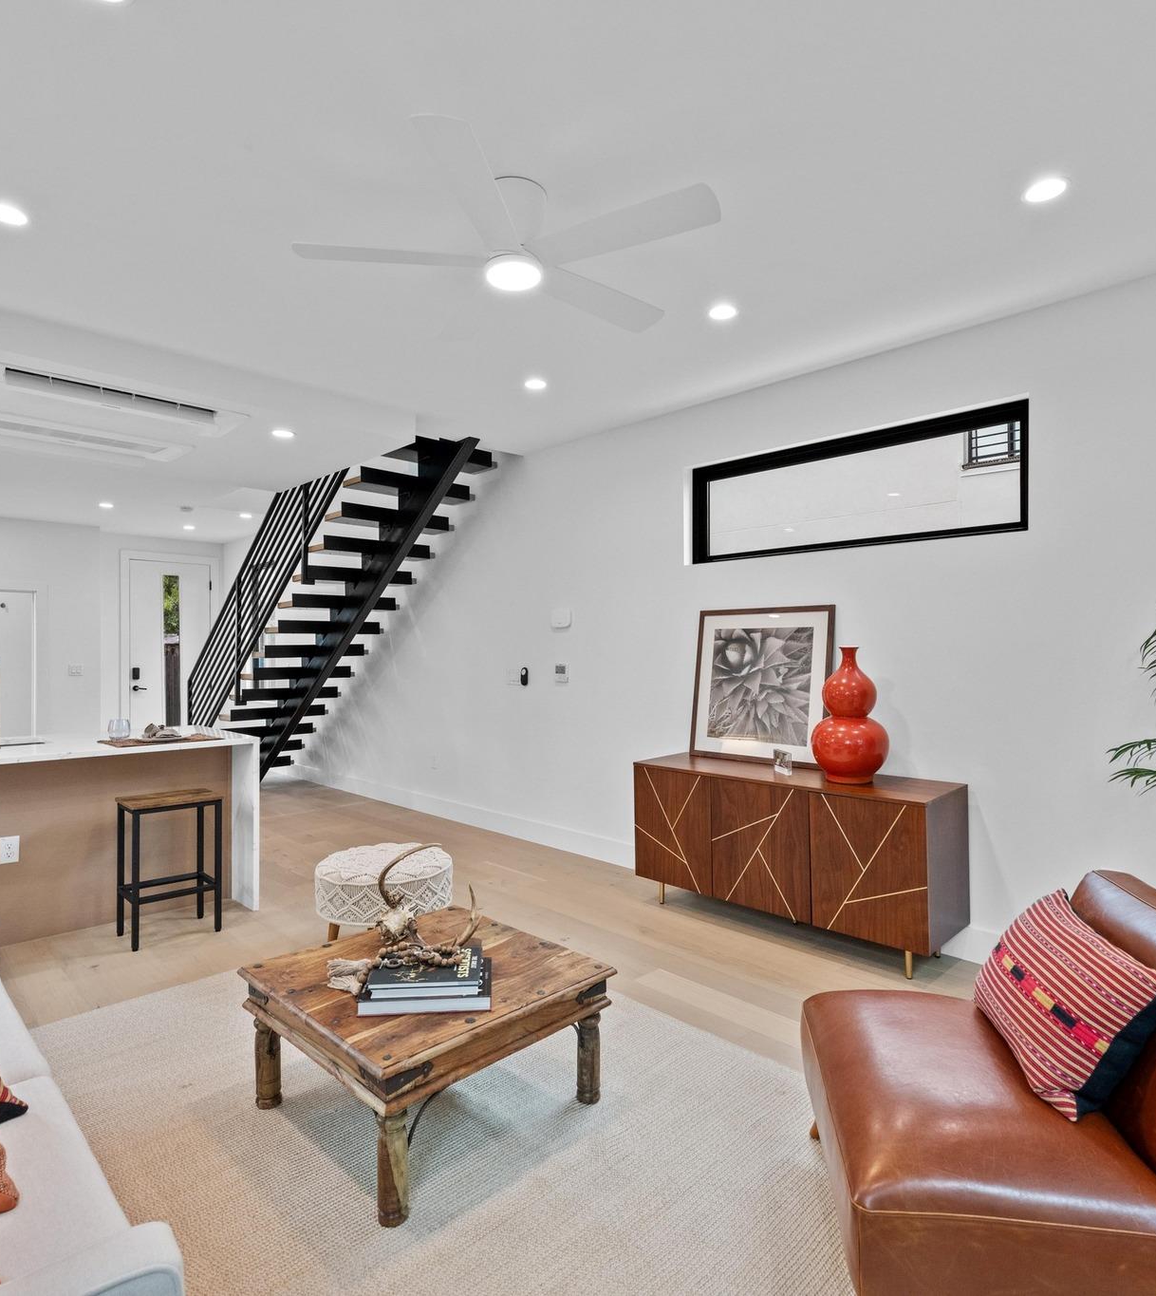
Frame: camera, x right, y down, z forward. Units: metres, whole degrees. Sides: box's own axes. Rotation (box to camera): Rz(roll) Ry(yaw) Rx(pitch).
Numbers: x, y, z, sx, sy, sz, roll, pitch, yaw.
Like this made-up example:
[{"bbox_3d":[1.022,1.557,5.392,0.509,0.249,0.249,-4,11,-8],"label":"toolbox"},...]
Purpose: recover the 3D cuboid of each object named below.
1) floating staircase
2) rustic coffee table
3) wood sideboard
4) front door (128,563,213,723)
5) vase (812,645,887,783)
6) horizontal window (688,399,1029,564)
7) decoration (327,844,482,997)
[{"bbox_3d":[-2.189,-0.079,6.541,1.008,2.944,4.199,0,0,-44],"label":"floating staircase"},{"bbox_3d":[-0.468,1.193,2.330,0.810,0.400,0.835,0,0,-44],"label":"rustic coffee table"},{"bbox_3d":[1.011,1.014,3.750,0.435,0.759,1.581,0,0,-44],"label":"wood sideboard"},{"bbox_3d":[-5.051,0.168,9.383,0.909,2.430,0.054,0,0,-44],"label":"front door"},{"bbox_3d":[1.272,0.313,3.527,0.366,0.652,0.366,0,0,-44],"label":"vase"},{"bbox_3d":[1.310,-0.783,3.882,0.119,0.578,1.818,0,0,-44],"label":"horizontal window"},{"bbox_3d":[-0.530,0.800,2.302,0.425,0.370,0.306,0,0,12],"label":"decoration"}]

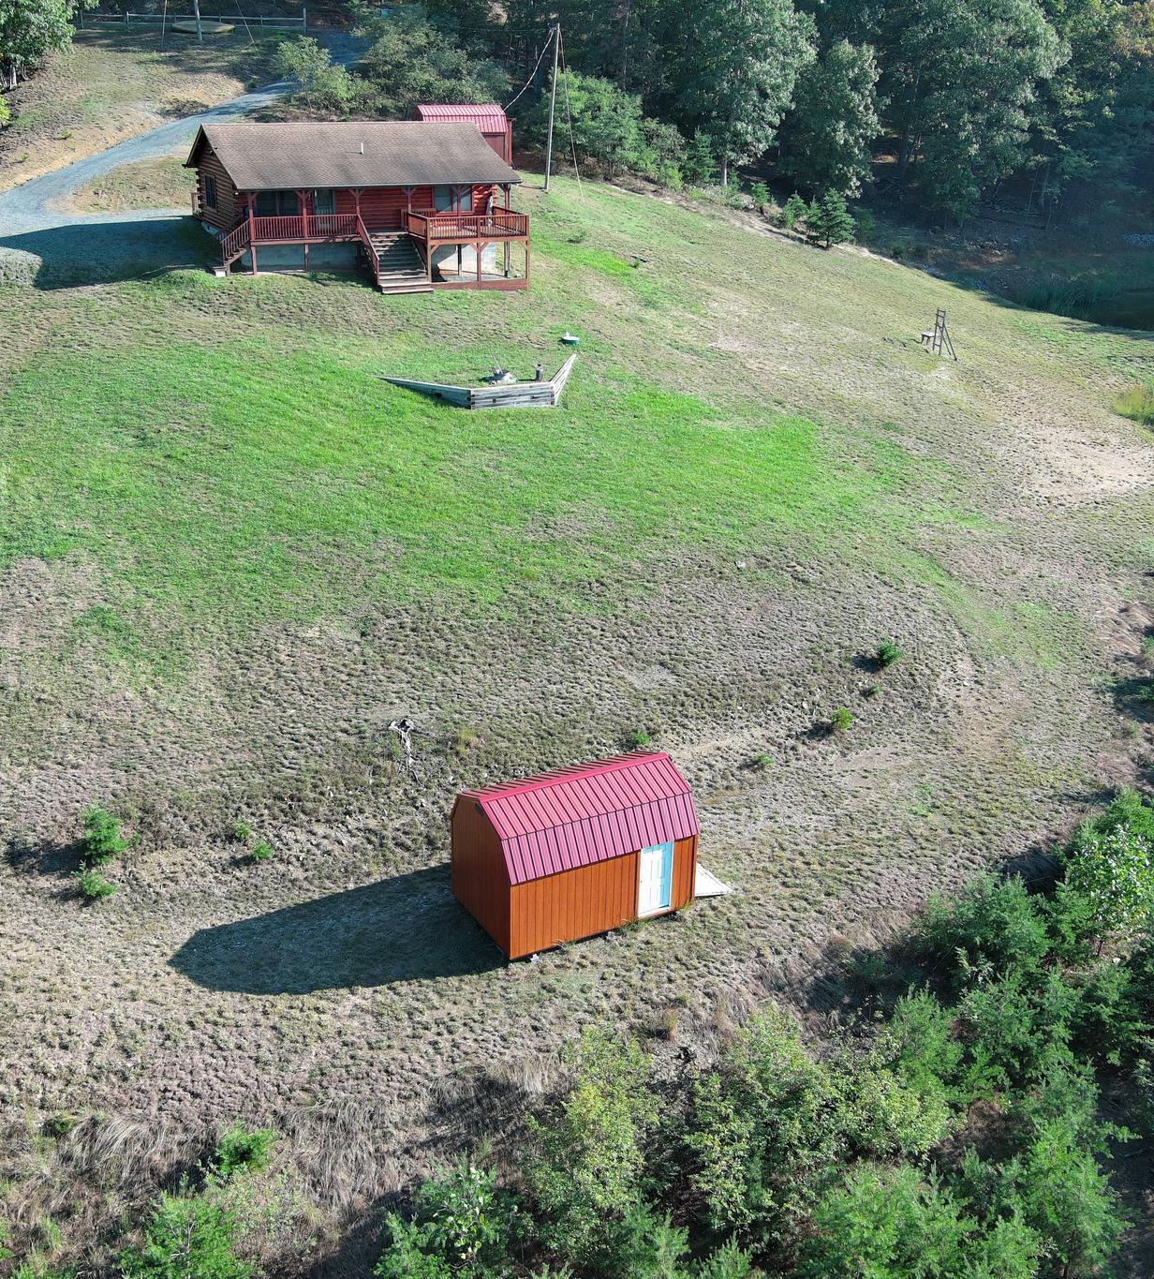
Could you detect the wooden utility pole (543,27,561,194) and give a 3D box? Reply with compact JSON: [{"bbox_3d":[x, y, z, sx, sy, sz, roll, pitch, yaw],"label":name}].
[{"bbox_3d":[-1.361,-29.697,86.465,0.250,8.820,0.250,4,20,-1],"label":"wooden utility pole"}]

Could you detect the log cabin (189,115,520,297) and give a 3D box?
[{"bbox_3d":[-10.498,-20.692,73.142,13.550,6.890,12.742,-9,24,-24],"label":"log cabin"}]

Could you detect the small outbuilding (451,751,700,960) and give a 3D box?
[{"bbox_3d":[-0.044,4.659,35.934,4.950,3.350,3.150,-11,24,-27],"label":"small outbuilding"}]

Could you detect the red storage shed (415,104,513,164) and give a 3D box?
[{"bbox_3d":[-6.662,-28.728,88.067,4.850,3.250,3.100,-6,22,-17],"label":"red storage shed"}]

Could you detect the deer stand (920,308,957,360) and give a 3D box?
[{"bbox_3d":[18.069,-15.278,77.300,1.950,2.400,0.900,-7,23,-18],"label":"deer stand"}]

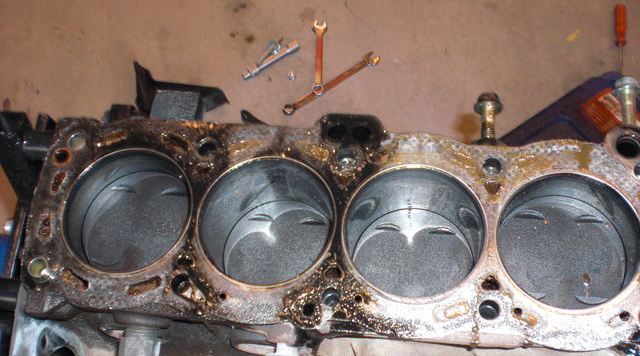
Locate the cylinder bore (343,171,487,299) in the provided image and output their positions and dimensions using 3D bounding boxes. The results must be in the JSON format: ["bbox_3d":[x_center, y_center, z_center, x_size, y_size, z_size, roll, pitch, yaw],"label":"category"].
[{"bbox_3d":[0.062,0.047,0.467,0.086,0.078,0.086,3,66,7],"label":"cylinder bore"}]

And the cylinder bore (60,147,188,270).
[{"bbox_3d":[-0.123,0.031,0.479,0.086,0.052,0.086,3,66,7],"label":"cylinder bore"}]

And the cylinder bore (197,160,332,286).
[{"bbox_3d":[-0.030,0.042,0.479,0.086,0.078,0.086,3,66,7],"label":"cylinder bore"}]

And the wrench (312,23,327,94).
[{"bbox_3d":[-0.002,-0.180,1.047,0.022,0.009,0.134,-1,65,5],"label":"wrench"}]

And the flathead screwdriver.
[{"bbox_3d":[0.432,-0.195,1.010,0.018,0.018,0.135,7,66,9],"label":"flathead screwdriver"}]

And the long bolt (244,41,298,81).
[{"bbox_3d":[-0.074,-0.181,1.088,0.099,0.013,0.013,-31,67,-8],"label":"long bolt"}]

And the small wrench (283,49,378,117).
[{"bbox_3d":[0.016,-0.140,1.030,0.165,0.008,0.026,-34,67,-10],"label":"small wrench"}]

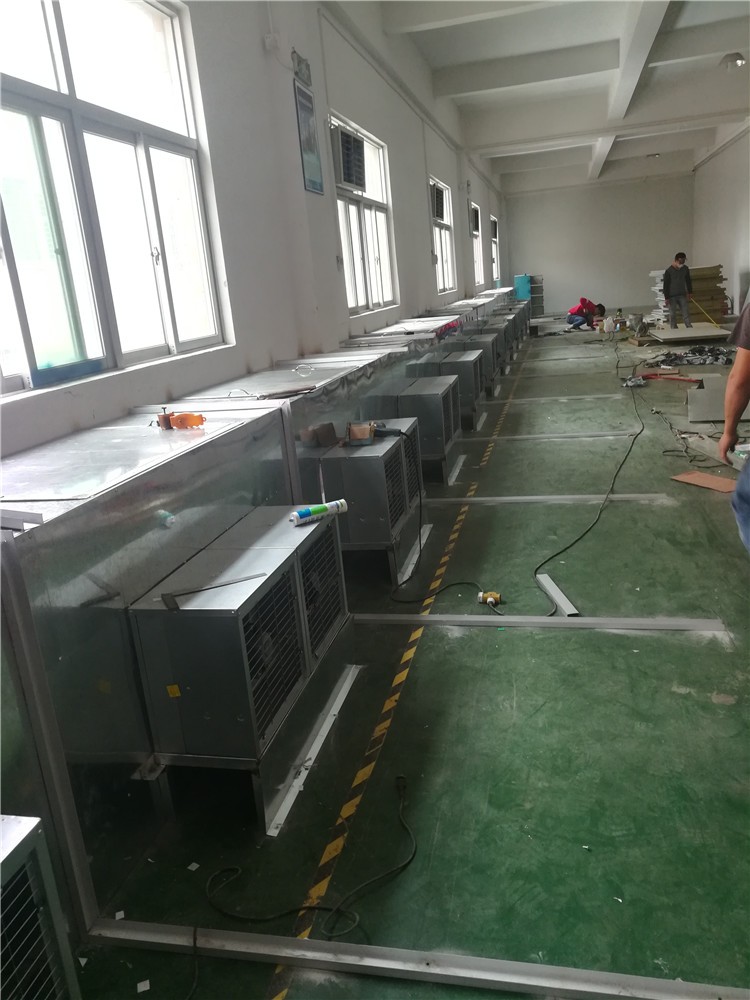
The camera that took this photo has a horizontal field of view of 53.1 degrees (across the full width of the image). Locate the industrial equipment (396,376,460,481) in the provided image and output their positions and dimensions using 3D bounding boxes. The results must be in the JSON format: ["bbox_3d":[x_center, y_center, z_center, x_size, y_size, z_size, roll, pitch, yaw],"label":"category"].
[{"bbox_3d":[0.497,-0.596,6.356,0.355,0.745,1.020,-1,17,14],"label":"industrial equipment"}]

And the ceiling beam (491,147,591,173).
[{"bbox_3d":[5.094,-10.381,23.006,2.948,0.402,0.233,-1,17,14],"label":"ceiling beam"}]

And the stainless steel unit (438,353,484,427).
[{"bbox_3d":[1.002,-1.226,8.381,0.355,0.740,1.020,-1,17,14],"label":"stainless steel unit"}]

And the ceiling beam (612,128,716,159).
[{"bbox_3d":[8.463,-10.479,22.135,2.923,0.402,0.233,-1,17,14],"label":"ceiling beam"}]

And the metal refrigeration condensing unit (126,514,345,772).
[{"bbox_3d":[-0.438,0.434,2.830,0.359,0.534,1.061,-1,17,14],"label":"metal refrigeration condensing unit"}]

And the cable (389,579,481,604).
[{"bbox_3d":[0.335,0.475,3.996,0.480,0.030,0.240,-1,17,14],"label":"cable"}]

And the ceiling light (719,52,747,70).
[{"bbox_3d":[5.207,-6.402,10.949,0.360,0.230,0.360,-1,17,14],"label":"ceiling light"}]

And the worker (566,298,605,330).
[{"bbox_3d":[5.280,-4.656,18.794,0.920,0.770,0.550,-1,17,14],"label":"worker"}]

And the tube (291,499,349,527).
[{"bbox_3d":[-0.227,0.047,3.038,0.233,0.050,0.050,-11,17,-18],"label":"tube"}]

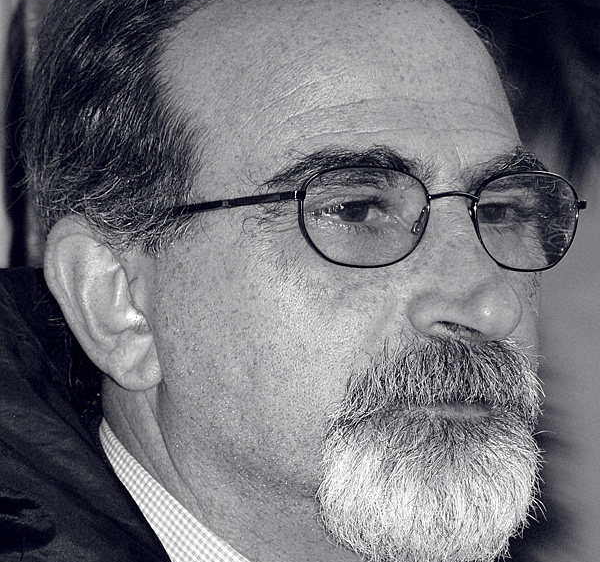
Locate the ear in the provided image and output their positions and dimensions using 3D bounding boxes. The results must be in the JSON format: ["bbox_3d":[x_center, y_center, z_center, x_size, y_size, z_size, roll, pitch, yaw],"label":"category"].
[{"bbox_3d":[-0.071,0.008,2.030,0.035,0.064,0.023,-23,-7,31],"label":"ear"}]

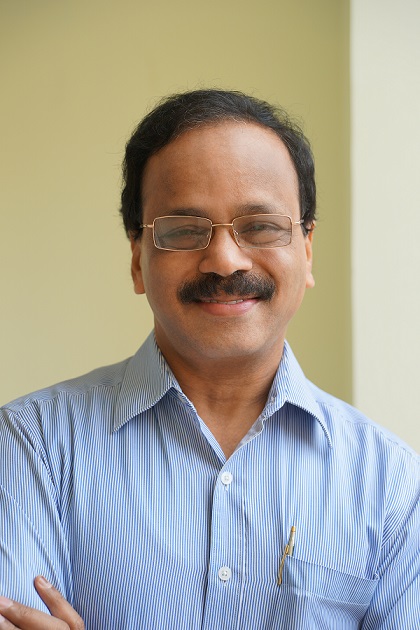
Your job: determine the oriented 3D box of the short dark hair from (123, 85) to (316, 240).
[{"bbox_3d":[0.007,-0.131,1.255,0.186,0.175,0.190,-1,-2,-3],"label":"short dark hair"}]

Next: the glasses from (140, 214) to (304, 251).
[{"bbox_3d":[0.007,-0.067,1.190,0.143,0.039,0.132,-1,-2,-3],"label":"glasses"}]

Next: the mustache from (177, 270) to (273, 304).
[{"bbox_3d":[0.015,-0.024,1.137,0.084,0.030,0.030,-1,-2,-3],"label":"mustache"}]

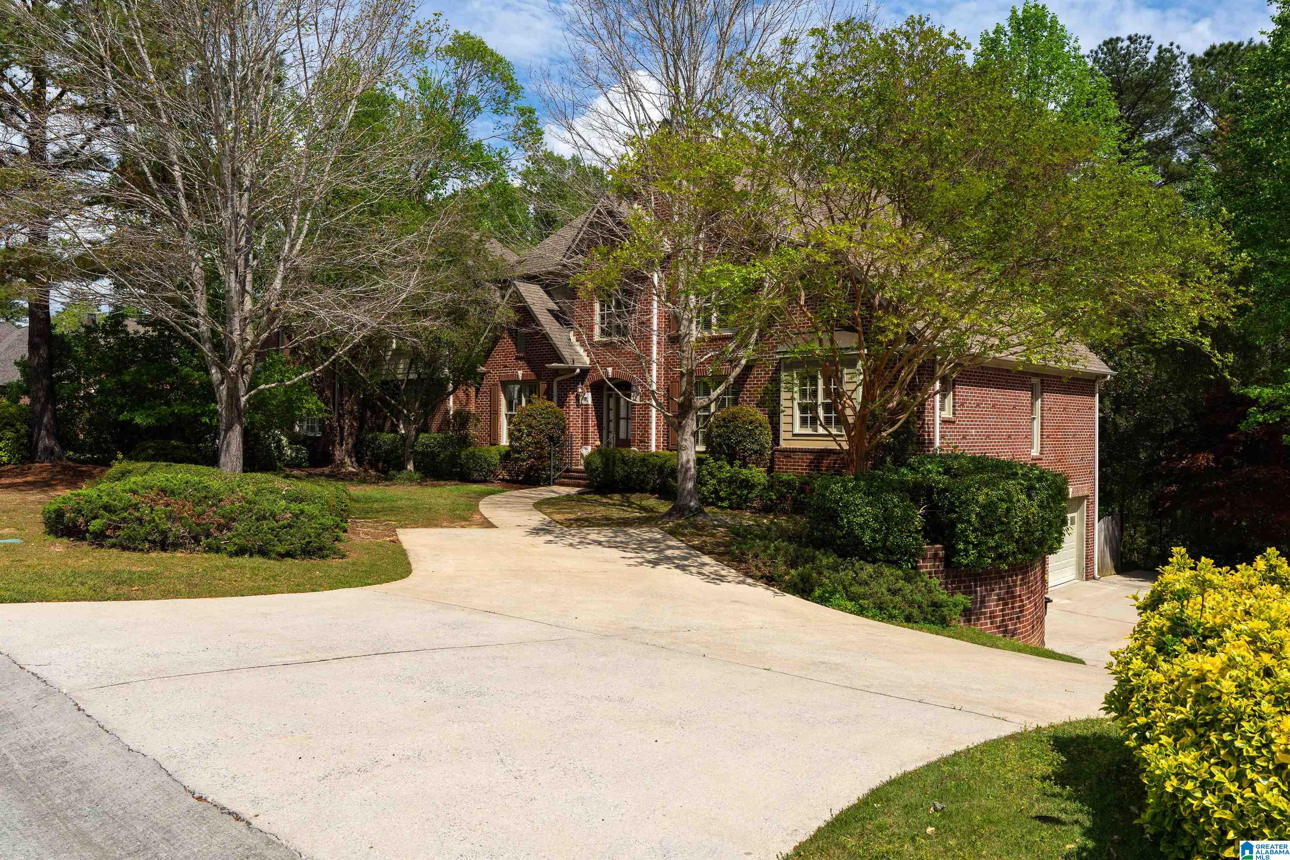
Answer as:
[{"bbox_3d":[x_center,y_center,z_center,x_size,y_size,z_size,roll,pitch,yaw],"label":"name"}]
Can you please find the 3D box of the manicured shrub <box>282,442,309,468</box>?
[{"bbox_3d":[-9.730,0.720,27.000,0.760,0.740,0.760,0,0,-20],"label":"manicured shrub"}]

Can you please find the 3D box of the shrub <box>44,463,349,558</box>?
[{"bbox_3d":[-5.980,1.000,13.000,3.700,0.880,3.600,0,0,-25],"label":"shrub"}]

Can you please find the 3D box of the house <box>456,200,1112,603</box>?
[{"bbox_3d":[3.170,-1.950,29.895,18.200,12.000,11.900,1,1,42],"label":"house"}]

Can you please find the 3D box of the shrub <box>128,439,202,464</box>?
[{"bbox_3d":[-11.650,0.600,23.500,1.800,0.850,1.600,0,0,-26],"label":"shrub"}]

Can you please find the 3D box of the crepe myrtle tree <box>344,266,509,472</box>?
[{"bbox_3d":[-6.300,-1.630,28.000,4.800,6.000,4.700,1,0,-13],"label":"crepe myrtle tree"}]

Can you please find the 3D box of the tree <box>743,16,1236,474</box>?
[{"bbox_3d":[5.650,-2.500,16.000,7.600,8.200,7.200,1,0,19],"label":"tree"}]

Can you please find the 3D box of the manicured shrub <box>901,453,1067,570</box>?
[{"bbox_3d":[5.600,1.220,15.800,2.400,1.450,3.600,1,0,20],"label":"manicured shrub"}]

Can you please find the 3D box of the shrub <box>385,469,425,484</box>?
[{"bbox_3d":[-6.520,1.260,26.300,1.080,0.400,0.950,1,0,-14],"label":"shrub"}]

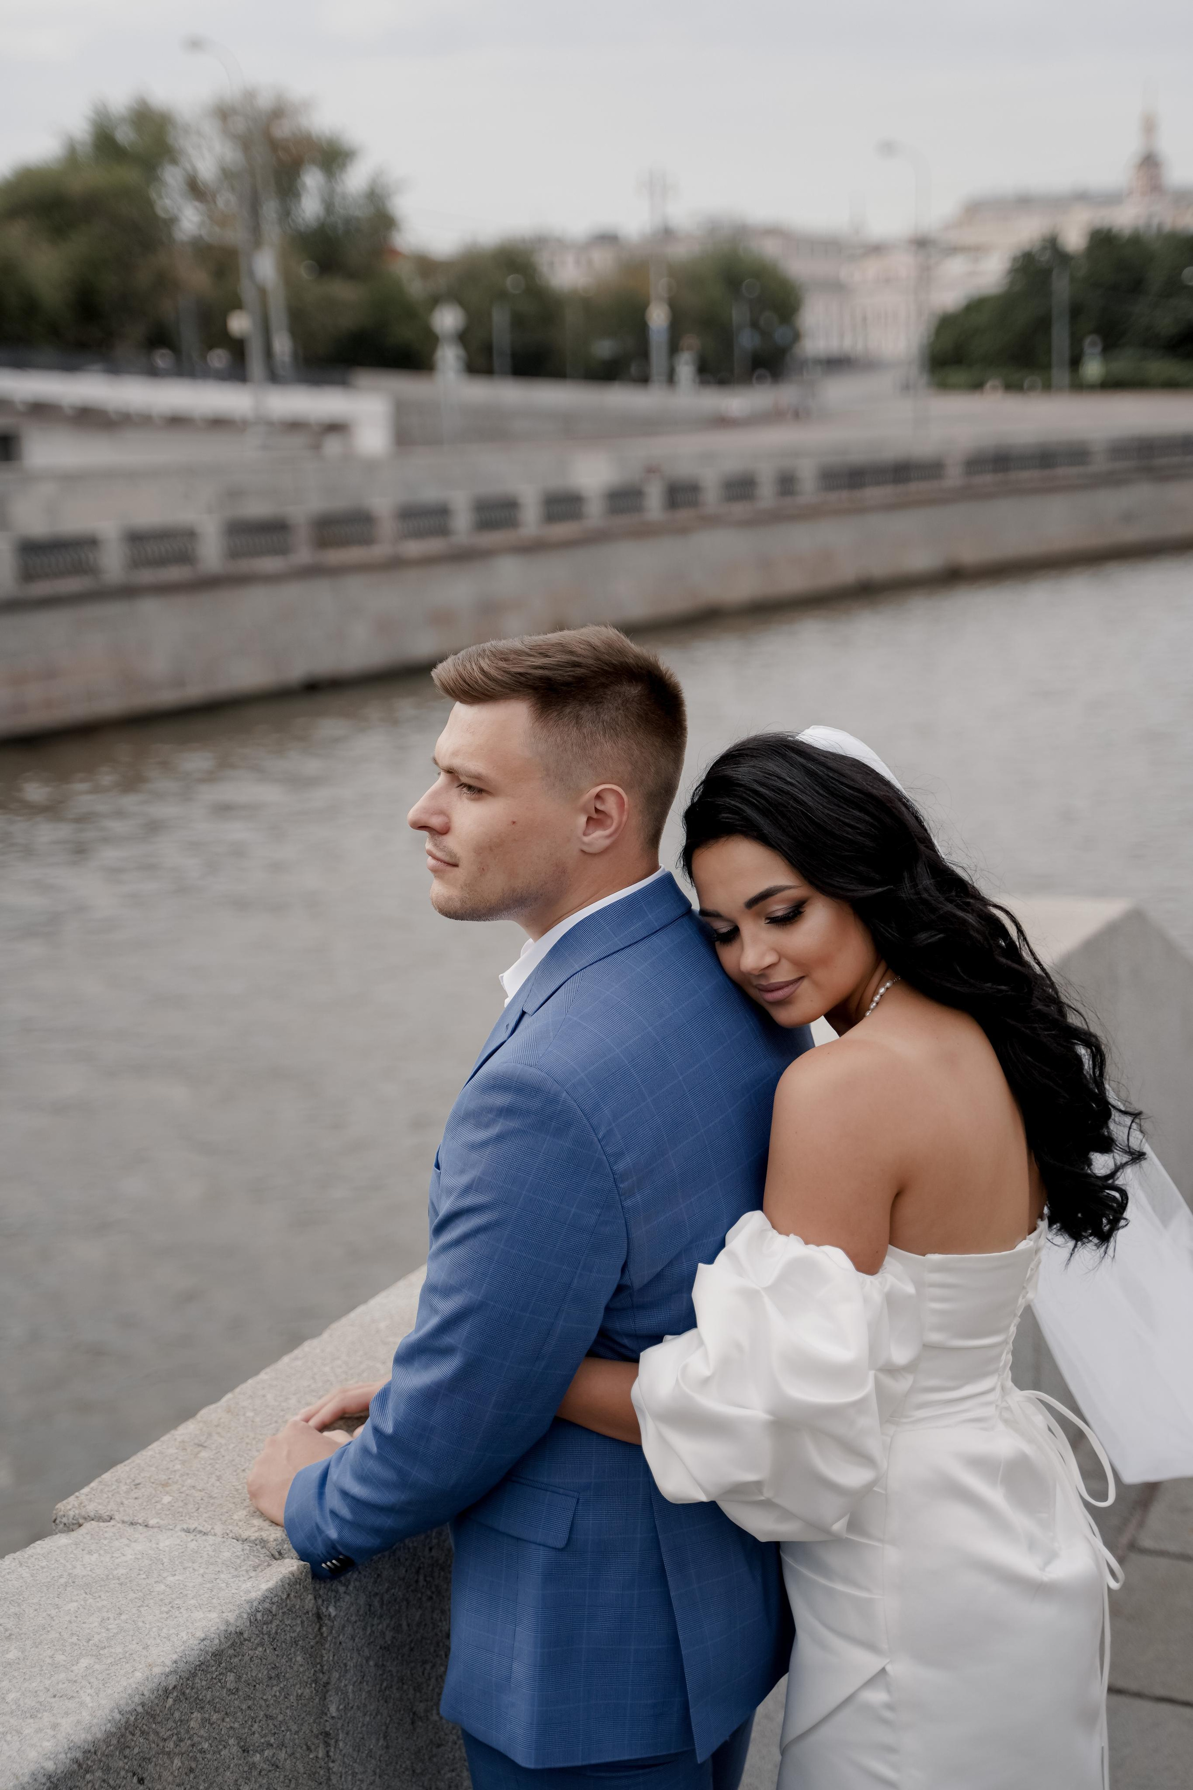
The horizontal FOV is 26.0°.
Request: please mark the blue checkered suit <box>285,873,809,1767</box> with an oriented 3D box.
[{"bbox_3d":[0.034,0.335,2.351,0.420,0.750,0.510,6,14,31],"label":"blue checkered suit"}]

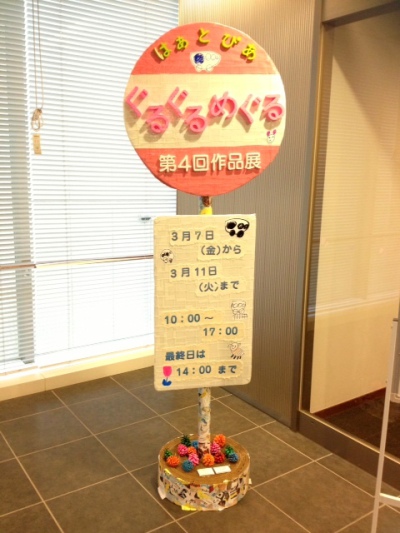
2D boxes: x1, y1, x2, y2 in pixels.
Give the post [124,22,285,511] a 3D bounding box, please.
[{"bbox_3d":[0.019,0.029,2.283,0.652,1.960,0.417,-2,12,-9],"label":"post"}]

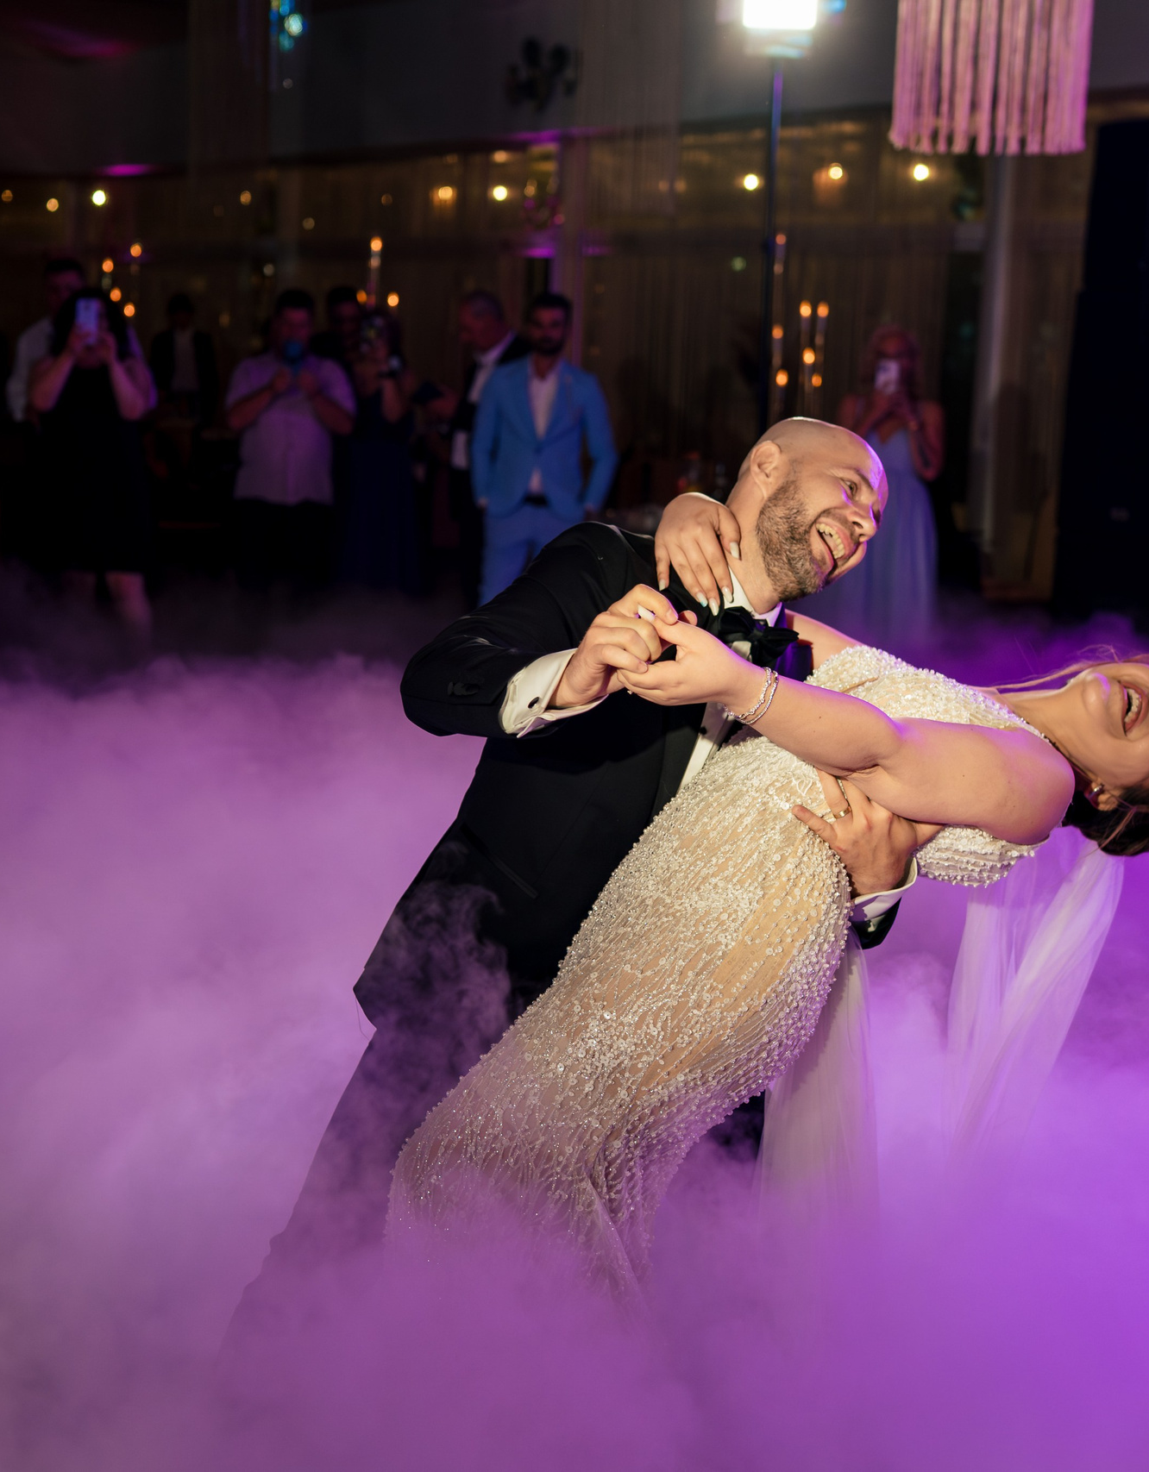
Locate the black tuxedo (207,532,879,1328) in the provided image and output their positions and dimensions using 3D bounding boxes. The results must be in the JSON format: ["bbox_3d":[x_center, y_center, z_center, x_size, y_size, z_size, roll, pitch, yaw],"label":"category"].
[{"bbox_3d":[-0.024,0.335,3.080,0.740,1.420,0.560,14,13,-42],"label":"black tuxedo"}]

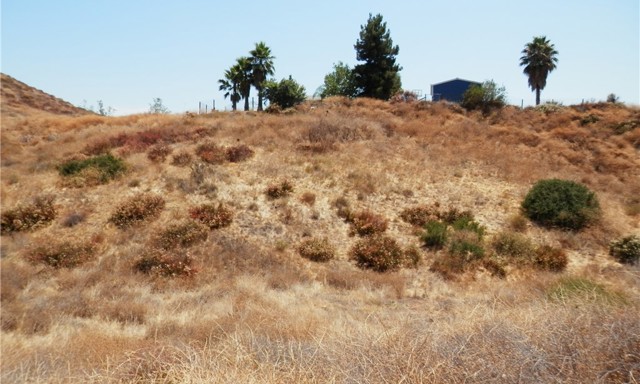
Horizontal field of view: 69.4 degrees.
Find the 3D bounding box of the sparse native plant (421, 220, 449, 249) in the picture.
[{"bbox_3d":[4.088,1.517,16.500,1.000,1.000,0.950,0,2,0],"label":"sparse native plant"}]

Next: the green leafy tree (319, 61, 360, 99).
[{"bbox_3d":[2.186,-11.186,47.000,4.678,3.966,4.678,0,2,0],"label":"green leafy tree"}]

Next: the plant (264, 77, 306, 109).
[{"bbox_3d":[-3.210,-9.257,43.000,3.907,2.977,3.712,0,2,0],"label":"plant"}]

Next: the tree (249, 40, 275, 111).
[{"bbox_3d":[-5.598,-11.196,45.000,2.337,6.718,2.337,0,2,0],"label":"tree"}]

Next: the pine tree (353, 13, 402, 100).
[{"bbox_3d":[5.723,-13.436,46.000,4.976,8.858,4.727,0,2,0],"label":"pine tree"}]

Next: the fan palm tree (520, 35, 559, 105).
[{"bbox_3d":[21.371,-11.829,45.000,3.700,7.010,3.700,0,2,0],"label":"fan palm tree"}]

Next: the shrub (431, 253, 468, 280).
[{"bbox_3d":[4.031,2.337,14.500,1.129,0.878,1.129,0,2,0],"label":"shrub"}]

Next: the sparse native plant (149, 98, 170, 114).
[{"bbox_3d":[-16.668,-8.827,48.000,2.285,1.765,2.285,0,2,0],"label":"sparse native plant"}]

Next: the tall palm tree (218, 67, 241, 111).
[{"bbox_3d":[-8.811,-10.028,45.000,2.142,4.381,2.142,0,2,0],"label":"tall palm tree"}]

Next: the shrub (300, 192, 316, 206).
[{"bbox_3d":[-0.498,0.325,20.000,0.692,0.606,0.692,0,2,0],"label":"shrub"}]

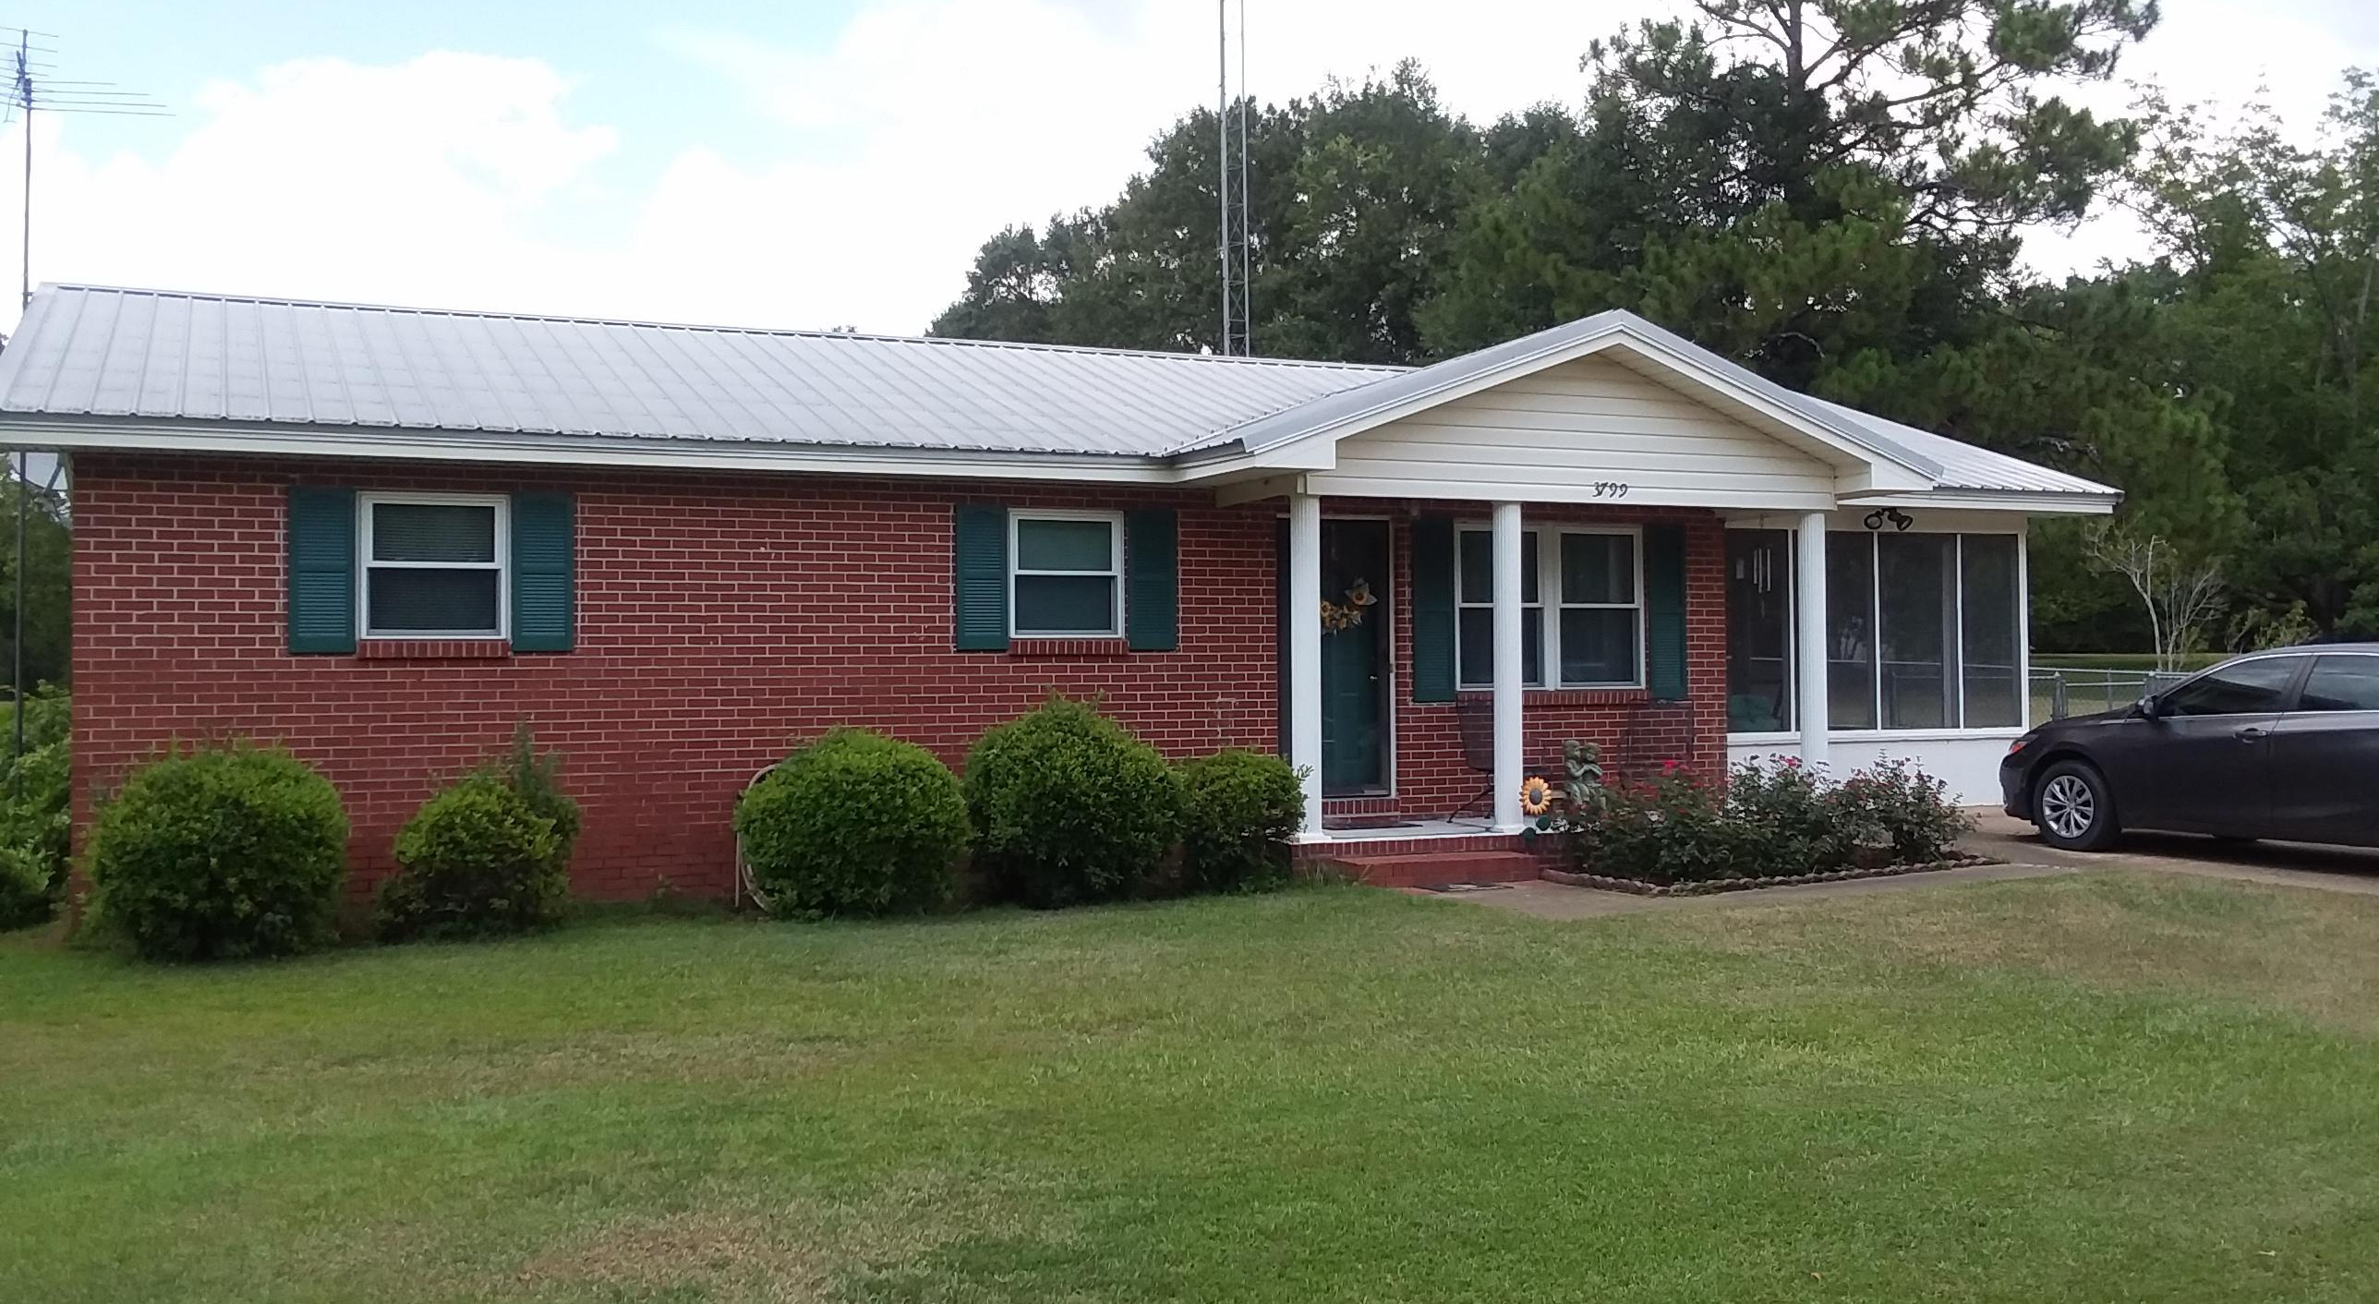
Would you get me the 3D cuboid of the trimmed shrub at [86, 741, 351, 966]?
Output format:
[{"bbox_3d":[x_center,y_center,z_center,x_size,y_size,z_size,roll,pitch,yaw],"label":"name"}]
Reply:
[{"bbox_3d":[-5.282,1.093,10.850,1.353,1.133,1.298,0,0,-26],"label":"trimmed shrub"}]

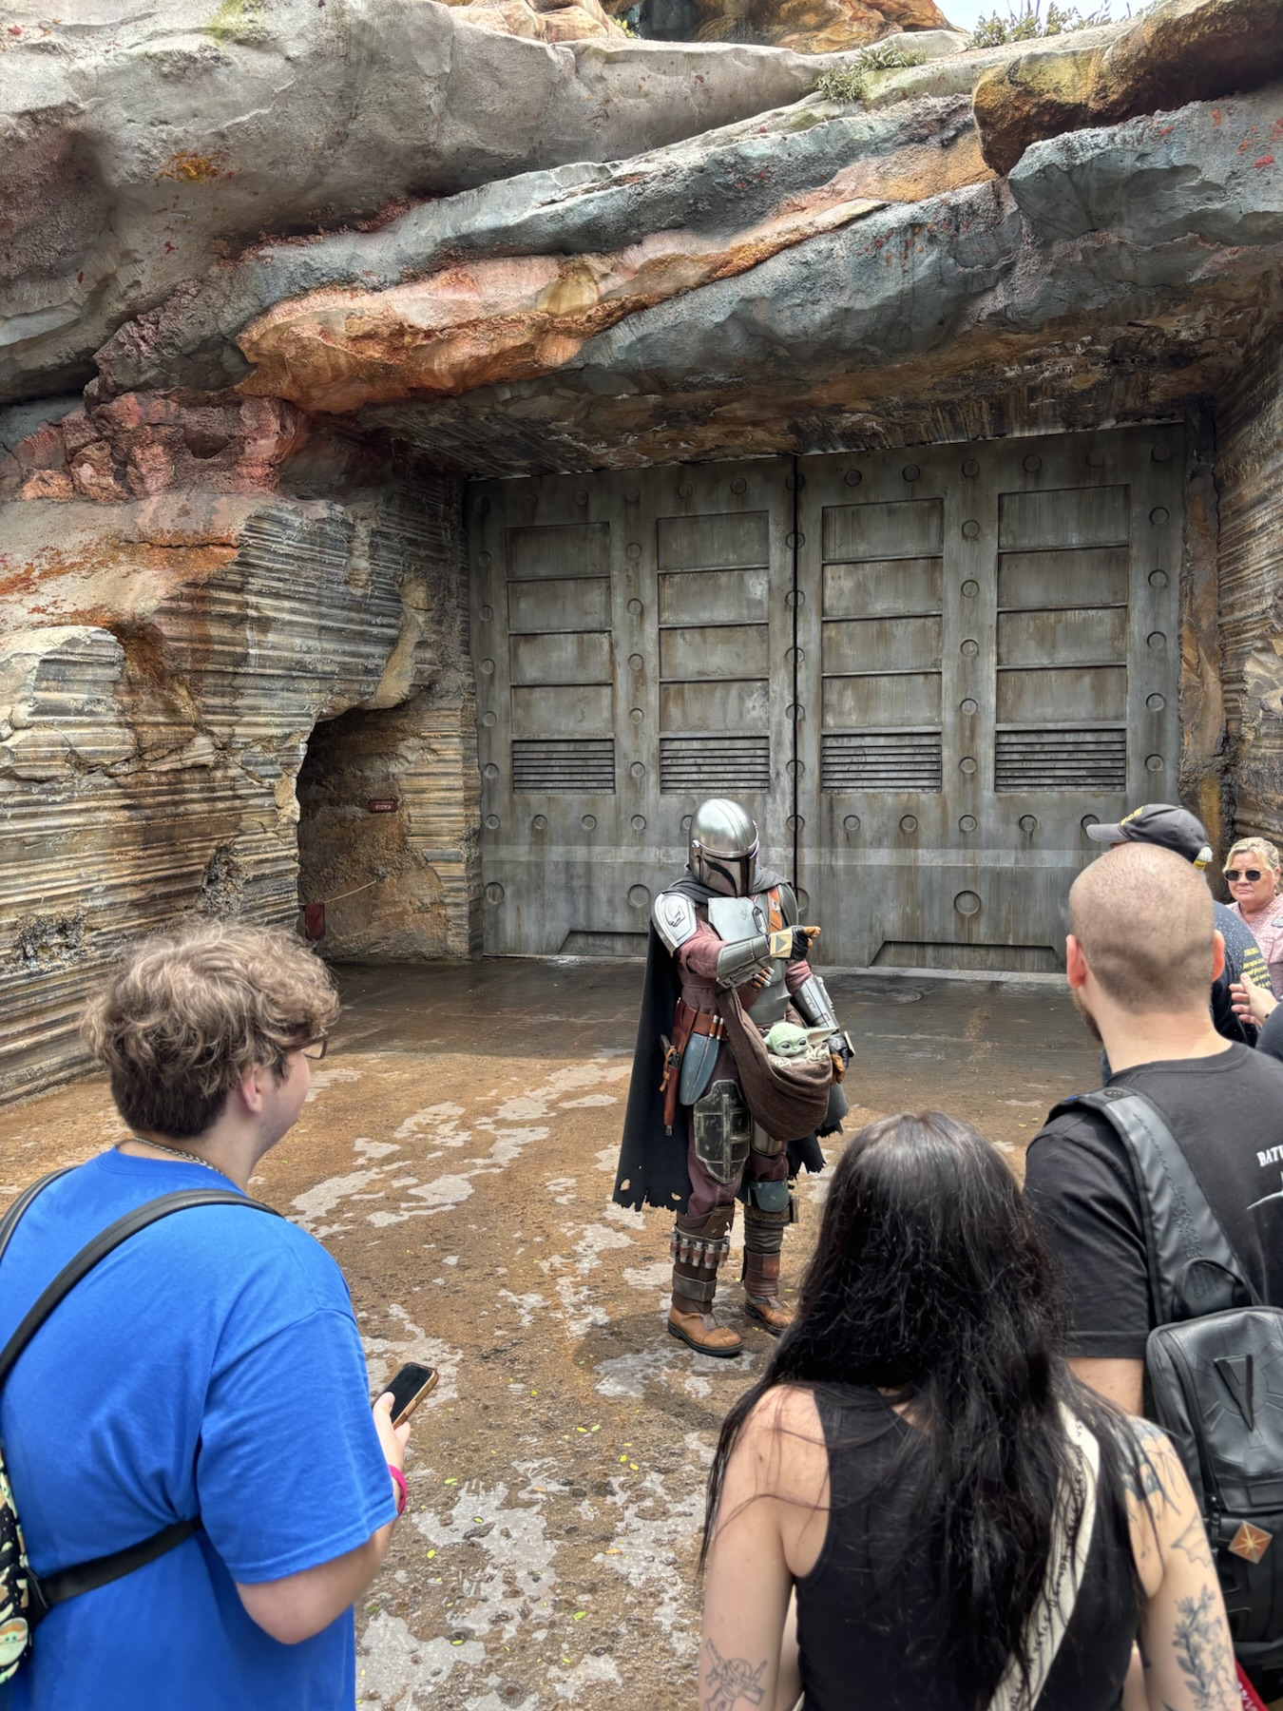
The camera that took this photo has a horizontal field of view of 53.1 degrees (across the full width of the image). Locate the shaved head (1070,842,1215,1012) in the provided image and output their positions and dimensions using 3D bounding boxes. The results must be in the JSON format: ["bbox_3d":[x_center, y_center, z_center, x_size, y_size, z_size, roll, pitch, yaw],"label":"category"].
[{"bbox_3d":[0.600,0.098,1.547,0.165,0.220,0.205,-1,5,3],"label":"shaved head"}]

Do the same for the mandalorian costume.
[{"bbox_3d":[0.293,0.716,4.335,0.680,1.830,0.620,-5,7,-38],"label":"mandalorian costume"}]

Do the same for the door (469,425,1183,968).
[{"bbox_3d":[1.373,-1.208,11.126,6.050,4.370,0.250,1,6,17],"label":"door"}]

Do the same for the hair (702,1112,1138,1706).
[{"bbox_3d":[0.251,0.493,1.186,0.380,0.500,0.240,-1,5,5],"label":"hair"}]

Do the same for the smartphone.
[{"bbox_3d":[-0.325,0.711,1.650,0.011,0.153,0.076,45,-16,-28],"label":"smartphone"}]

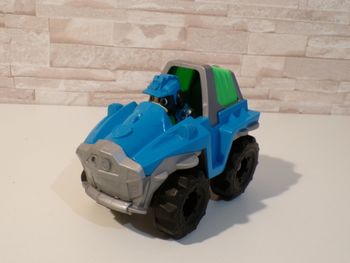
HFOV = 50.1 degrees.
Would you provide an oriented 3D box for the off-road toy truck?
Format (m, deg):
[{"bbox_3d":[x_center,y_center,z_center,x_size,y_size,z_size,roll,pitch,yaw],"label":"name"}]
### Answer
[{"bbox_3d":[0.001,0.001,0.359,0.103,0.134,0.179,17,24,35],"label":"off-road toy truck"}]

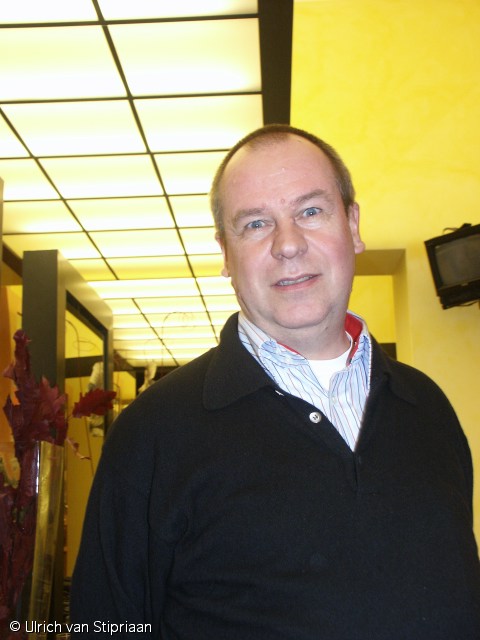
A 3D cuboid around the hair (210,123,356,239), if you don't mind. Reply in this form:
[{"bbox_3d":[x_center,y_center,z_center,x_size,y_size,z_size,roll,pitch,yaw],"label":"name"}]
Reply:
[{"bbox_3d":[0.050,-0.151,1.030,0.172,0.165,0.175,-12,2,9],"label":"hair"}]

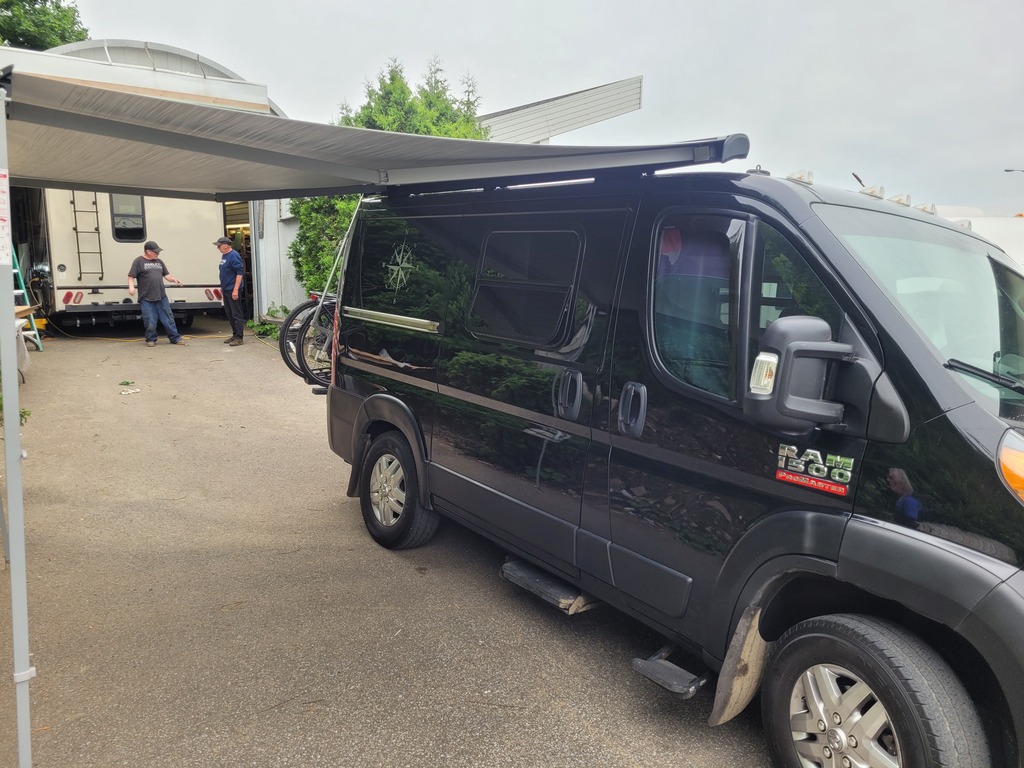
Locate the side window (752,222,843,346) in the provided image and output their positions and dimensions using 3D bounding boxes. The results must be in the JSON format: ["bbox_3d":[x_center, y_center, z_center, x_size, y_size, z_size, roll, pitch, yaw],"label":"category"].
[{"bbox_3d":[0.901,-0.256,2.450,0.060,0.510,0.340,1,8,-37],"label":"side window"}]

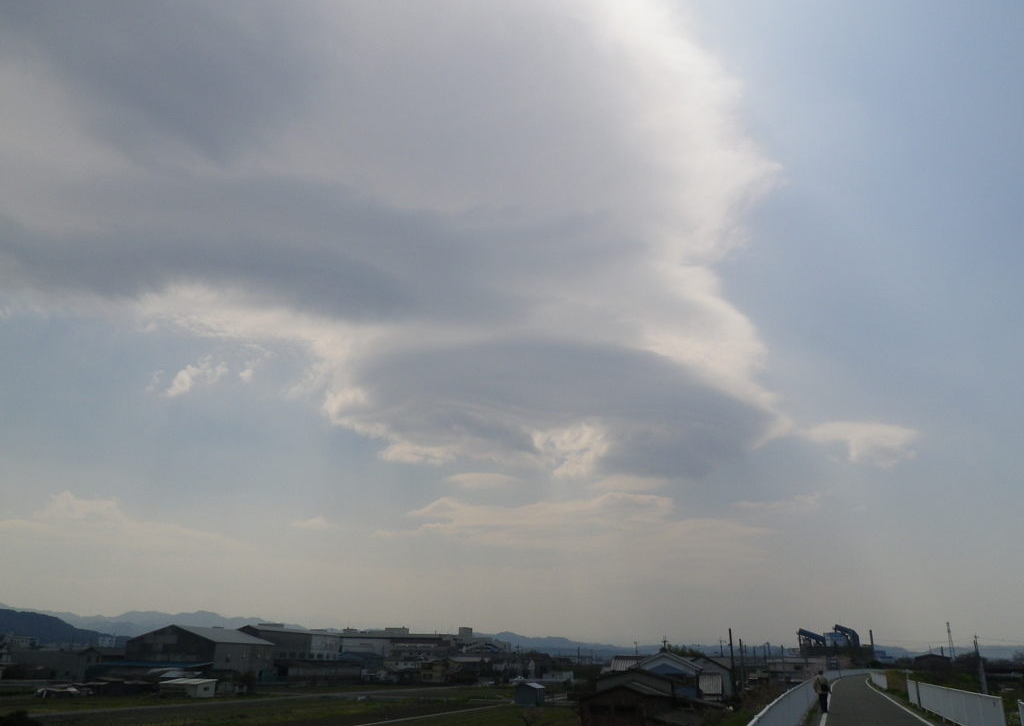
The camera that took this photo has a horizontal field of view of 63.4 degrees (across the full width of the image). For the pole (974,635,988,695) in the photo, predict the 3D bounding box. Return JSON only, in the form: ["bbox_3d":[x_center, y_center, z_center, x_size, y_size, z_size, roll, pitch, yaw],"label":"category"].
[{"bbox_3d":[34.984,23.808,61.621,0.380,6.650,0.380,-10,-22,26],"label":"pole"}]

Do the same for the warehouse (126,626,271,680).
[{"bbox_3d":[-82.591,78.409,222.985,24.000,13.600,34.300,-3,-20,10],"label":"warehouse"}]

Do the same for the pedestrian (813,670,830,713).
[{"bbox_3d":[12.995,13.782,34.697,0.580,1.660,0.400,-7,-21,19],"label":"pedestrian"}]

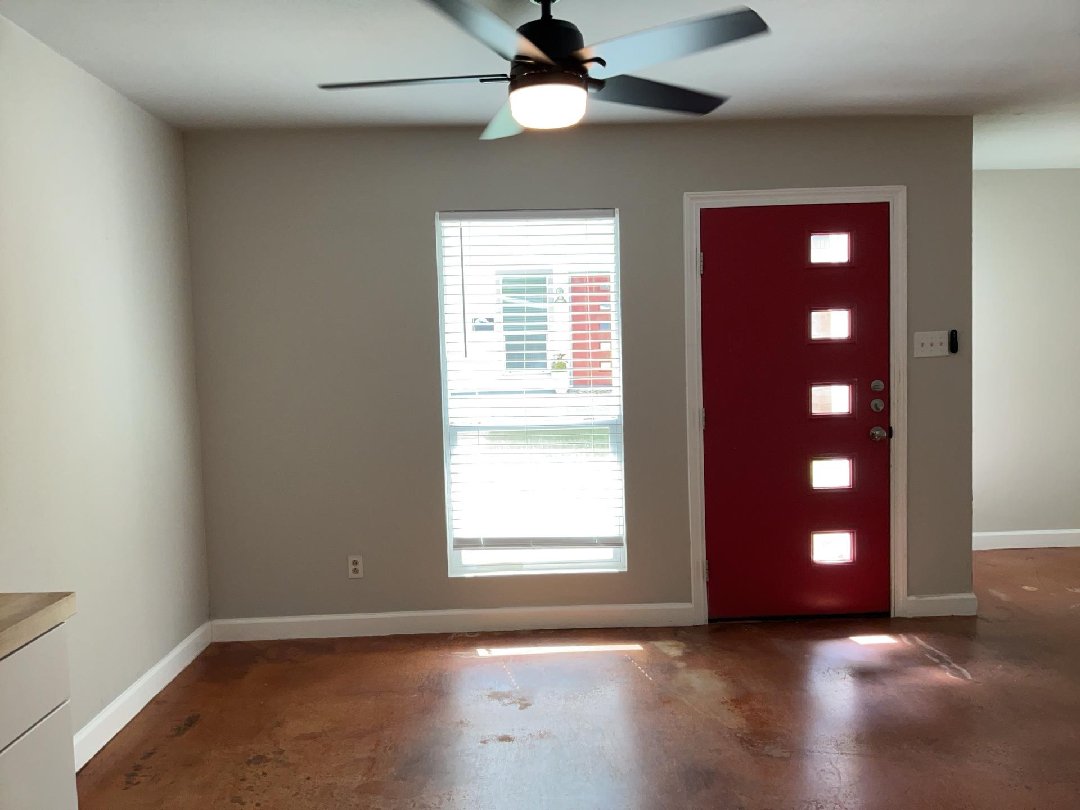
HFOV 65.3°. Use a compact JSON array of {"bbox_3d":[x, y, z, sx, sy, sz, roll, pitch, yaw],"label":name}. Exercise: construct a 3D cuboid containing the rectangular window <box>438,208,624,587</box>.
[{"bbox_3d":[-0.032,-0.052,4.129,0.871,1.762,0.090,-2,3,-1],"label":"rectangular window"}]

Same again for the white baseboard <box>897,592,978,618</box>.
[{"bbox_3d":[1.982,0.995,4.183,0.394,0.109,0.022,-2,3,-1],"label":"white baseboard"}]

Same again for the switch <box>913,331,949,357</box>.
[{"bbox_3d":[1.916,-0.297,4.112,0.171,0.122,0.019,-2,3,-1],"label":"switch"}]

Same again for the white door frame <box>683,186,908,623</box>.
[{"bbox_3d":[1.265,0.015,4.136,1.078,2.111,0.072,-2,3,-1],"label":"white door frame"}]

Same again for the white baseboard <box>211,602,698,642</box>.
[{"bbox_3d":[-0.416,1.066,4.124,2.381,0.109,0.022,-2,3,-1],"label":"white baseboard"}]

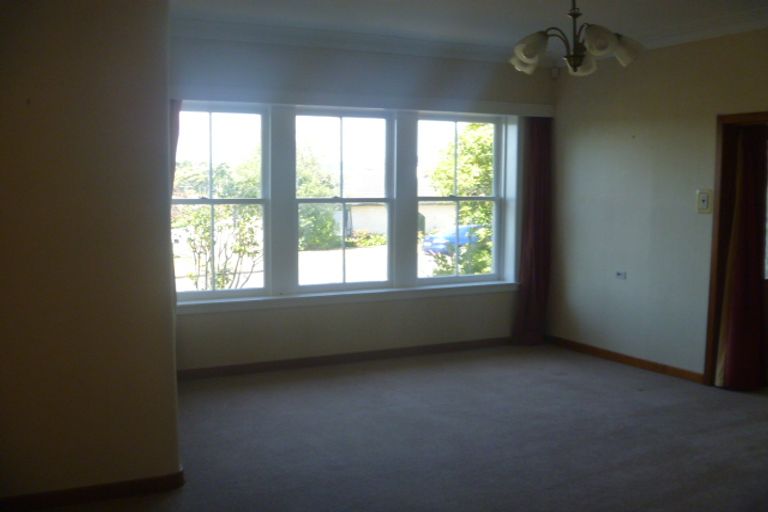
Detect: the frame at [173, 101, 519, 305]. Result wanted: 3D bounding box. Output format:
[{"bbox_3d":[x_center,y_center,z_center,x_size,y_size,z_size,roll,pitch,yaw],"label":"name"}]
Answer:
[{"bbox_3d":[-0.248,-0.472,6.467,3.283,1.566,0.182,-3,6,-26],"label":"frame"}]

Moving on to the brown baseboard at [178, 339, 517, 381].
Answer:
[{"bbox_3d":[-0.165,0.882,6.514,3.329,0.076,0.030,-3,6,-26],"label":"brown baseboard"}]

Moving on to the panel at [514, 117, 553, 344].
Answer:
[{"bbox_3d":[1.447,-0.229,7.109,0.350,2.143,0.152,-3,6,-26],"label":"panel"}]

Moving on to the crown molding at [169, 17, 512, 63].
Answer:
[{"bbox_3d":[-0.165,-1.768,6.223,3.359,0.114,0.114,-3,6,-26],"label":"crown molding"}]

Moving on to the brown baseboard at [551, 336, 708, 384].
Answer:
[{"bbox_3d":[2.033,0.877,6.532,0.030,0.076,1.847,-3,6,-26],"label":"brown baseboard"}]

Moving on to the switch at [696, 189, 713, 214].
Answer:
[{"bbox_3d":[2.409,-0.409,5.632,0.024,0.179,0.140,-3,6,-26],"label":"switch"}]

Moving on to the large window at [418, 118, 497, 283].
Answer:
[{"bbox_3d":[0.688,-0.527,6.993,0.867,1.464,0.061,-3,6,-26],"label":"large window"}]

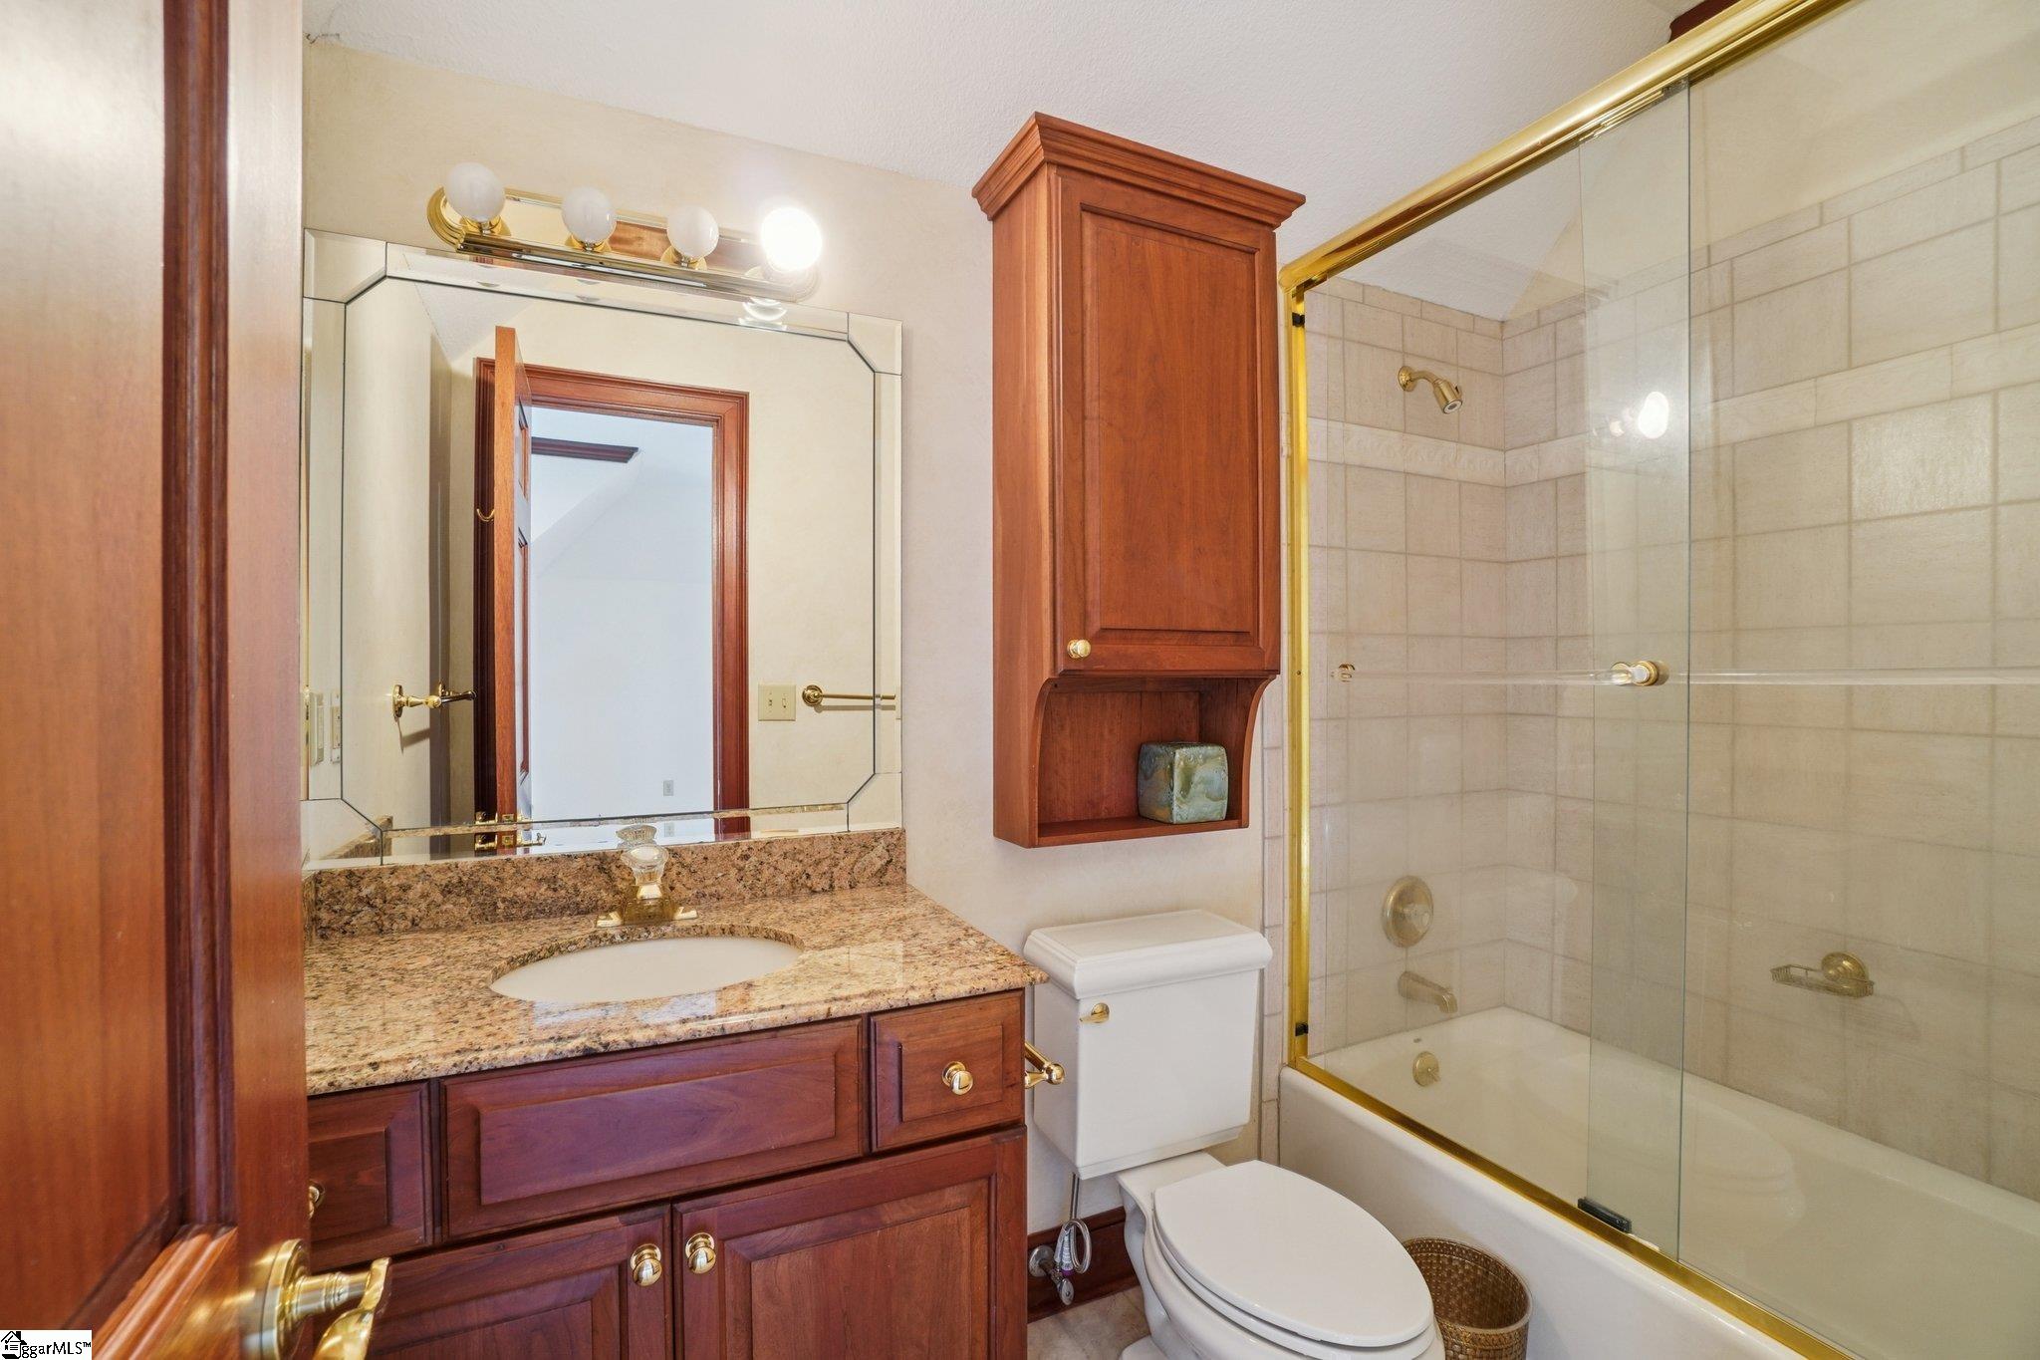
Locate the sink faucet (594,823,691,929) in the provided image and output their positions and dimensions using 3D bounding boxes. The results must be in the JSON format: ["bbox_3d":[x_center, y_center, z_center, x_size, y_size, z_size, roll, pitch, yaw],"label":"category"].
[{"bbox_3d":[-0.566,0.310,1.296,0.154,0.128,0.133,0,0,-24],"label":"sink faucet"}]

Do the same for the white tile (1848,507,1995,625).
[{"bbox_3d":[1.616,-0.199,1.527,0.010,0.193,0.193,0,0,-24],"label":"white tile"}]

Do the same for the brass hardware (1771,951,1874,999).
[{"bbox_3d":[1.520,0.552,1.607,0.104,0.065,0.134,0,0,-24],"label":"brass hardware"}]

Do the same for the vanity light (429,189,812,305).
[{"bbox_3d":[-0.584,-0.686,1.308,0.575,0.139,0.142,0,0,-24],"label":"vanity light"}]

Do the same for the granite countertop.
[{"bbox_3d":[-0.510,0.388,1.147,0.931,0.029,0.531,0,0,-23],"label":"granite countertop"}]

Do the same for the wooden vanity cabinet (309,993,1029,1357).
[{"bbox_3d":[-0.505,0.839,1.175,0.901,0.899,0.505,0,0,-23],"label":"wooden vanity cabinet"}]

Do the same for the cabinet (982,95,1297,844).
[{"bbox_3d":[0.231,-0.316,1.610,0.575,1.215,0.267,0,0,-24],"label":"cabinet"}]

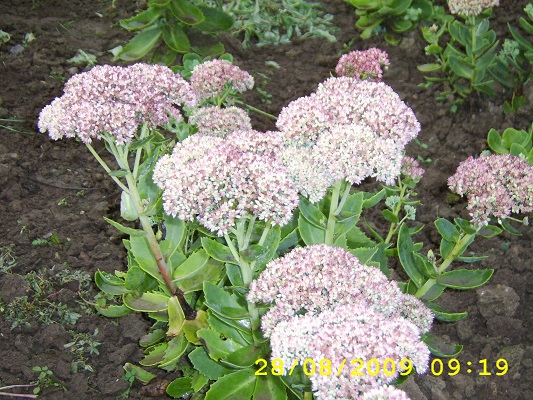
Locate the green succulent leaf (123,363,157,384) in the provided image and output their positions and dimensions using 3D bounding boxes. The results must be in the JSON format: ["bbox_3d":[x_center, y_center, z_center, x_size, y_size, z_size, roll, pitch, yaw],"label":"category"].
[{"bbox_3d":[-0.177,0.241,1.157,0.050,0.009,0.021,22,54,17],"label":"green succulent leaf"}]

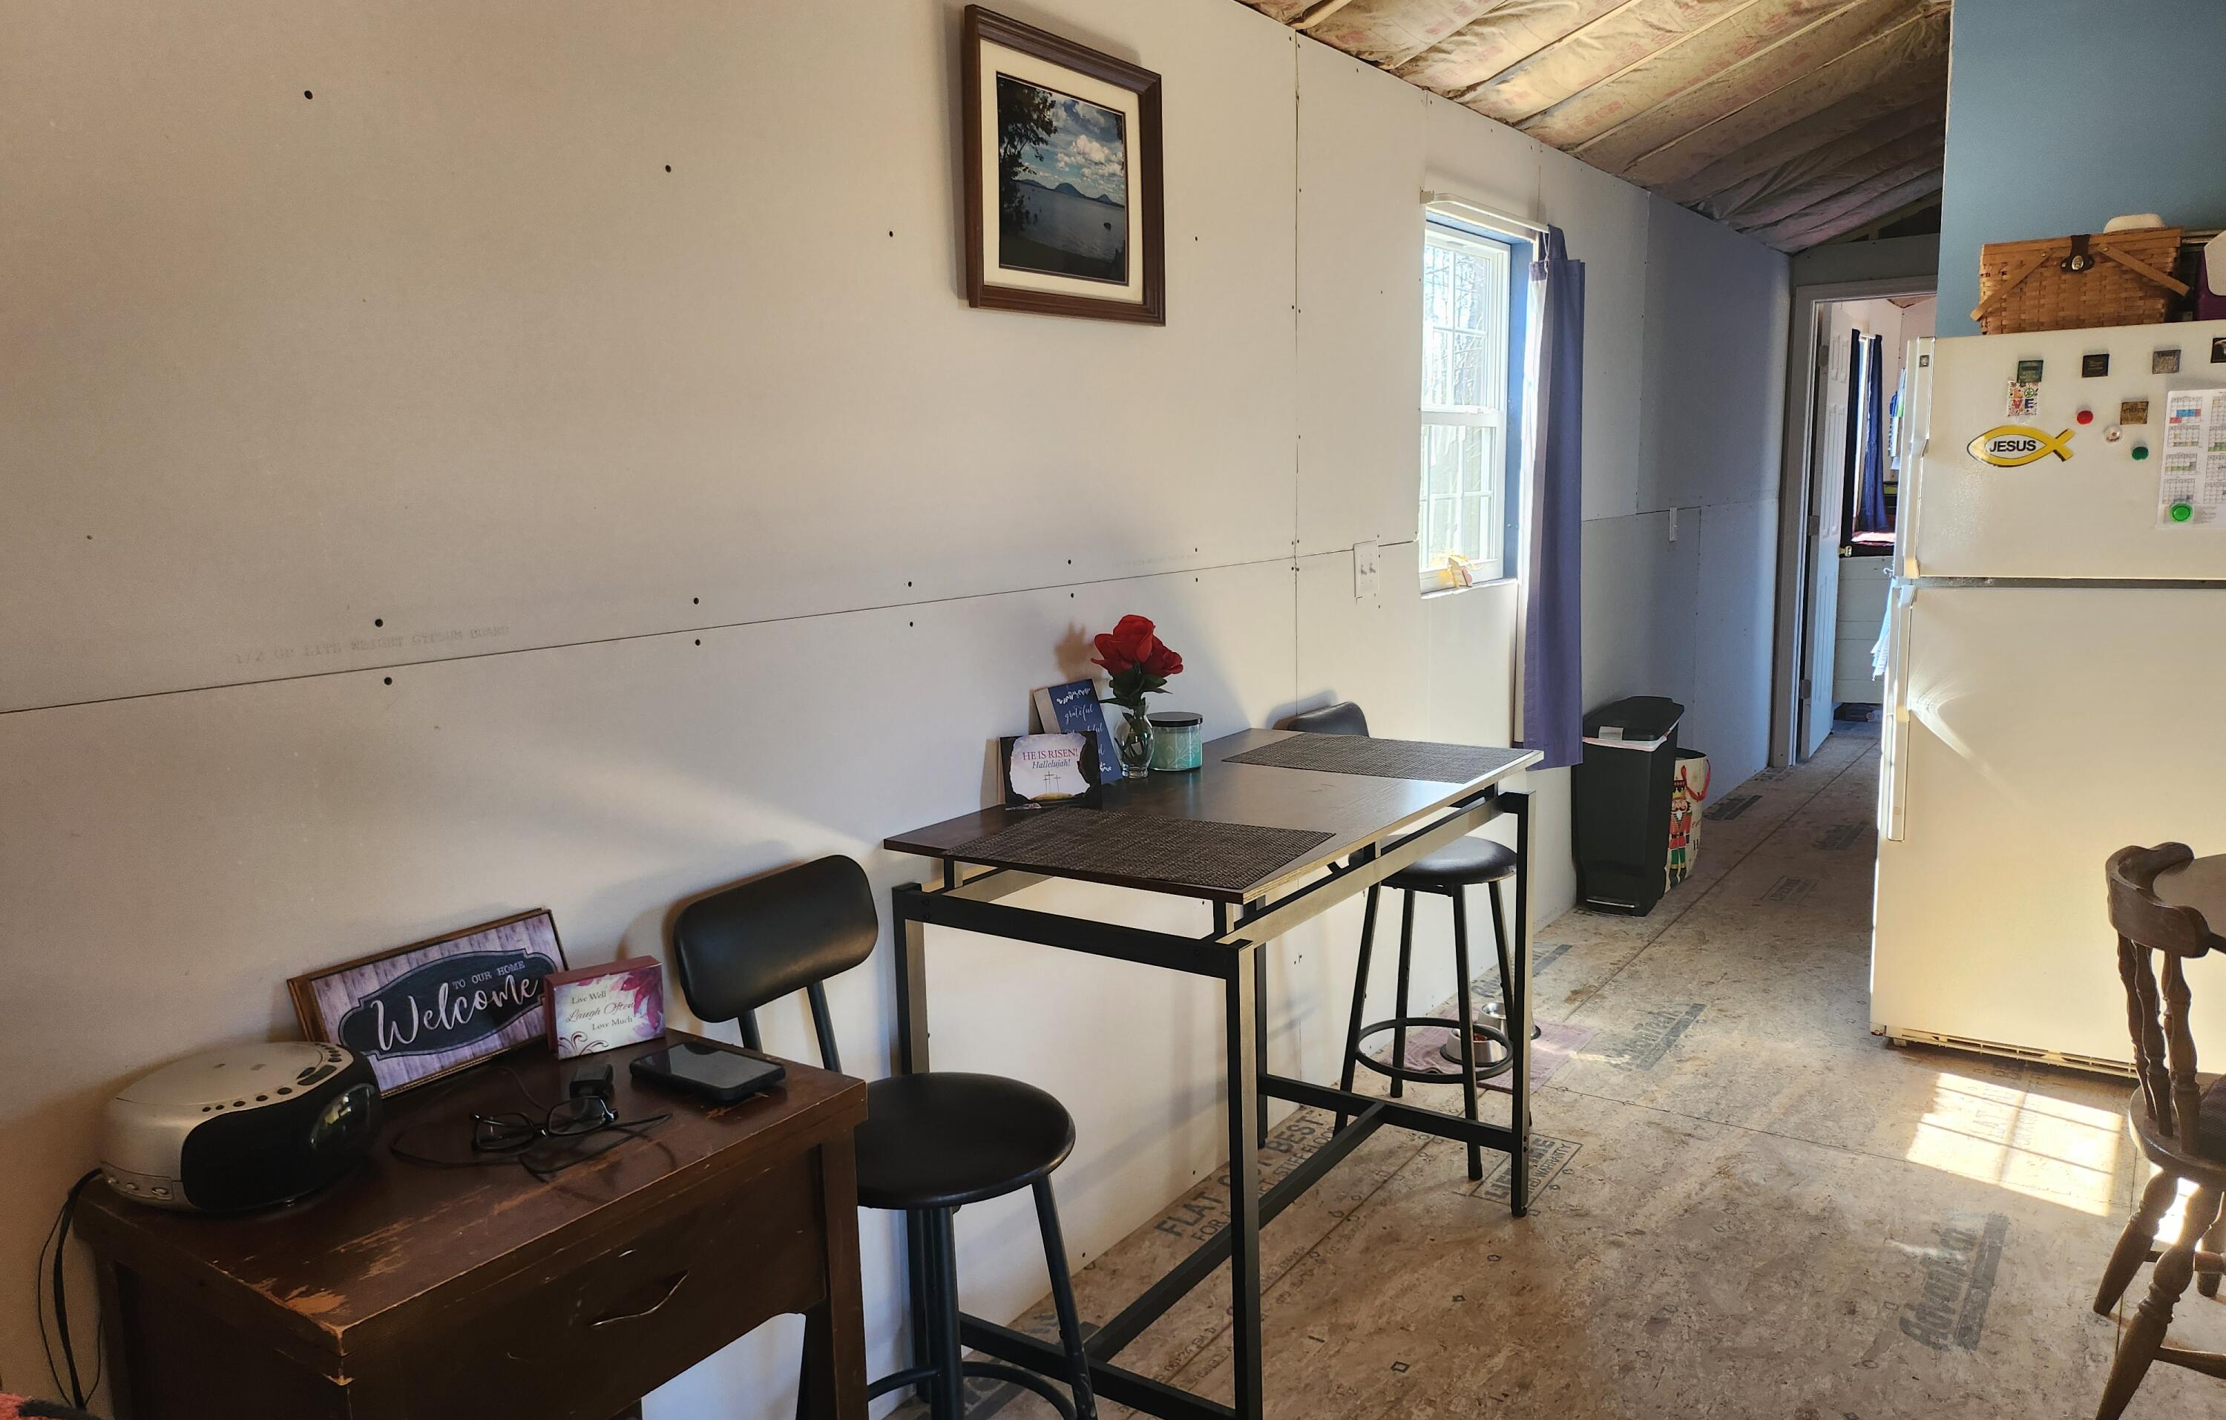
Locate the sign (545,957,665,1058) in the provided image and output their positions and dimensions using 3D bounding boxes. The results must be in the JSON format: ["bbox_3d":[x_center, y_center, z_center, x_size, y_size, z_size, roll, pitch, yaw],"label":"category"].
[{"bbox_3d":[-0.555,0.325,1.688,0.113,0.084,0.039,-7,11,-34],"label":"sign"}]

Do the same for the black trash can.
[{"bbox_3d":[1.645,0.309,4.907,0.250,0.657,0.380,5,11,35],"label":"black trash can"}]

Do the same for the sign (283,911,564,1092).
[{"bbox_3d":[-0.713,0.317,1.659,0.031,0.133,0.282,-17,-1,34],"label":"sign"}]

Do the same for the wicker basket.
[{"bbox_3d":[2.166,-0.940,3.453,0.390,0.210,0.280,4,10,31],"label":"wicker basket"}]

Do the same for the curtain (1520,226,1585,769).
[{"bbox_3d":[1.201,-0.565,4.236,0.130,1.480,0.270,5,11,35],"label":"curtain"}]

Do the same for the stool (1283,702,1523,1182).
[{"bbox_3d":[0.637,0.456,3.270,0.450,0.915,0.360,5,11,35],"label":"stool"}]

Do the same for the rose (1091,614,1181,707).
[{"bbox_3d":[0.042,-0.083,2.675,0.140,0.165,0.140,-1,9,0],"label":"rose"}]

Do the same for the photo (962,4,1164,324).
[{"bbox_3d":[-0.062,-0.858,2.518,0.025,0.432,0.506,5,11,35],"label":"photo"}]

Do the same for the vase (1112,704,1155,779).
[{"bbox_3d":[0.040,0.053,2.690,0.070,0.123,0.070,-1,9,0],"label":"vase"}]

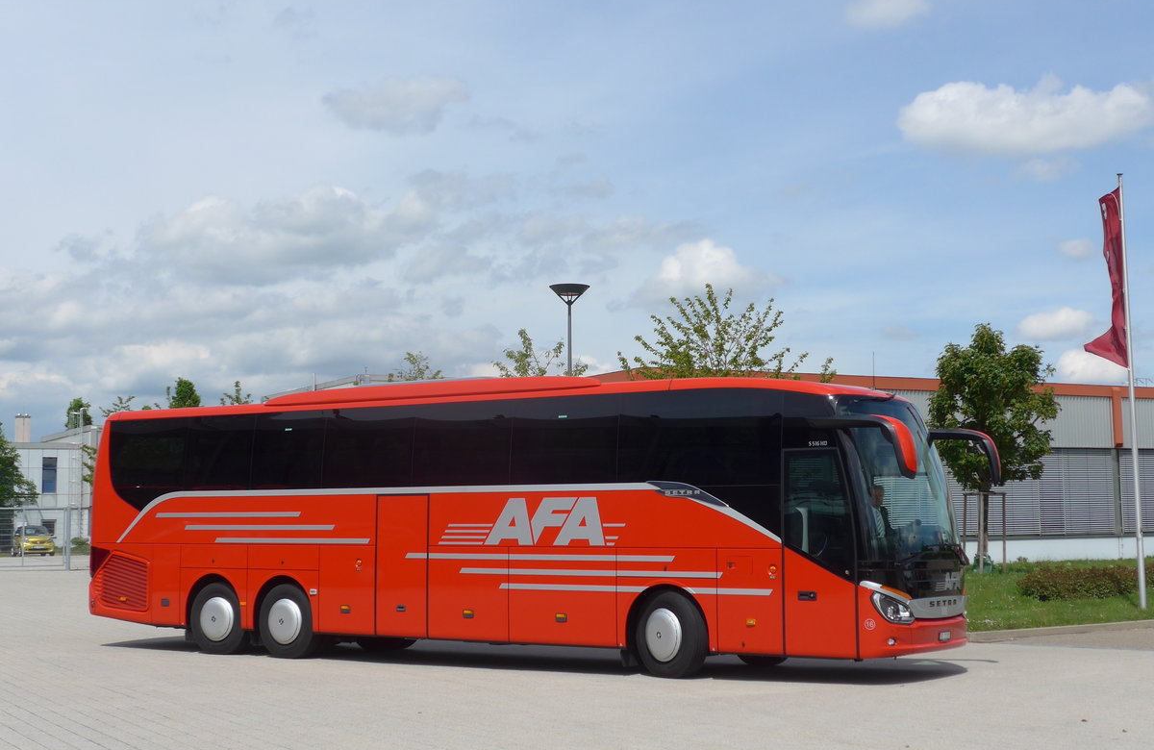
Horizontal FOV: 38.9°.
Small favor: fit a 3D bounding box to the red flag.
[{"bbox_3d":[10.515,-1.942,32.505,0.400,3.655,0.950,5,-8,-45],"label":"red flag"}]

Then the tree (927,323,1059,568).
[{"bbox_3d":[11.542,1.990,45.331,3.600,6.894,3.600,-1,-6,0],"label":"tree"}]

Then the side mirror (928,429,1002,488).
[{"bbox_3d":[4.736,1.009,20.019,0.950,0.720,0.320,-4,-6,33],"label":"side mirror"}]

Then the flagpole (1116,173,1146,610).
[{"bbox_3d":[10.876,0.266,32.011,0.130,8.570,0.130,-1,-6,0],"label":"flagpole"}]

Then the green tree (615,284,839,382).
[{"bbox_3d":[2.962,1.433,32.882,4.300,6.630,4.300,-1,-6,0],"label":"green tree"}]

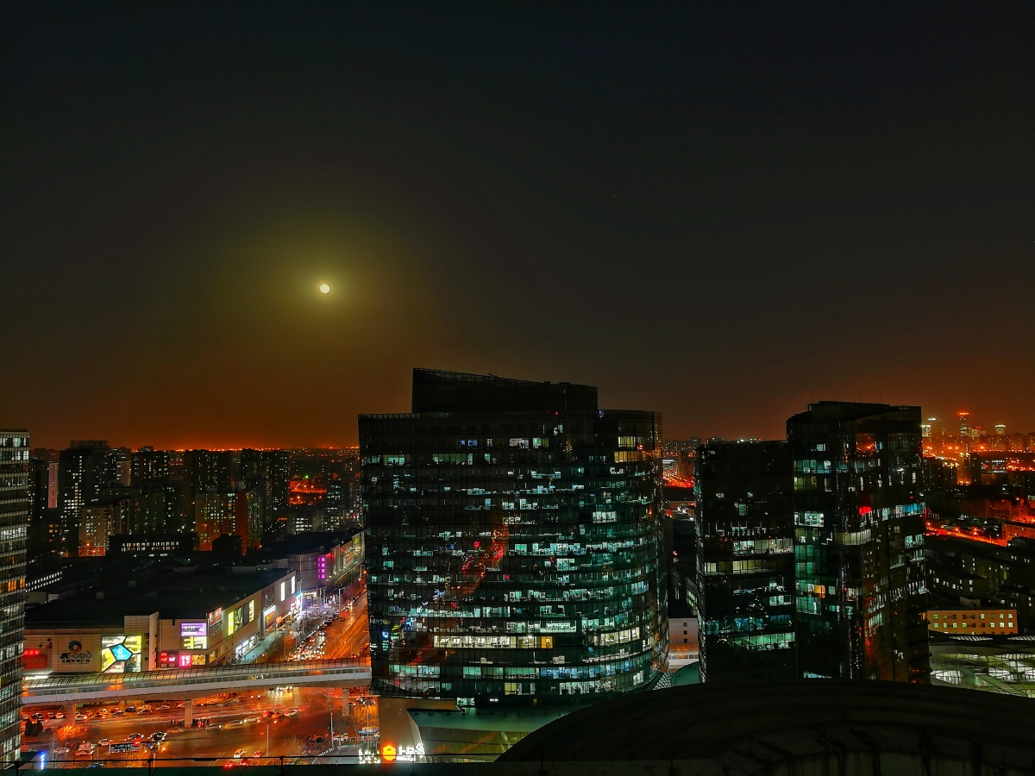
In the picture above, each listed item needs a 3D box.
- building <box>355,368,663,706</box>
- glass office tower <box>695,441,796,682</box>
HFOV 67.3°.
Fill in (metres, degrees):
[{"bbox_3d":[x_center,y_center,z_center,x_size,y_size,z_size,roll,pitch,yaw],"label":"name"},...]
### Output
[{"bbox_3d":[2.000,41.060,223.430,85.000,93.000,42.000,0,-3,-3],"label":"building"},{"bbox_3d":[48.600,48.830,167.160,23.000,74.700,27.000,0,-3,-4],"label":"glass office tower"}]

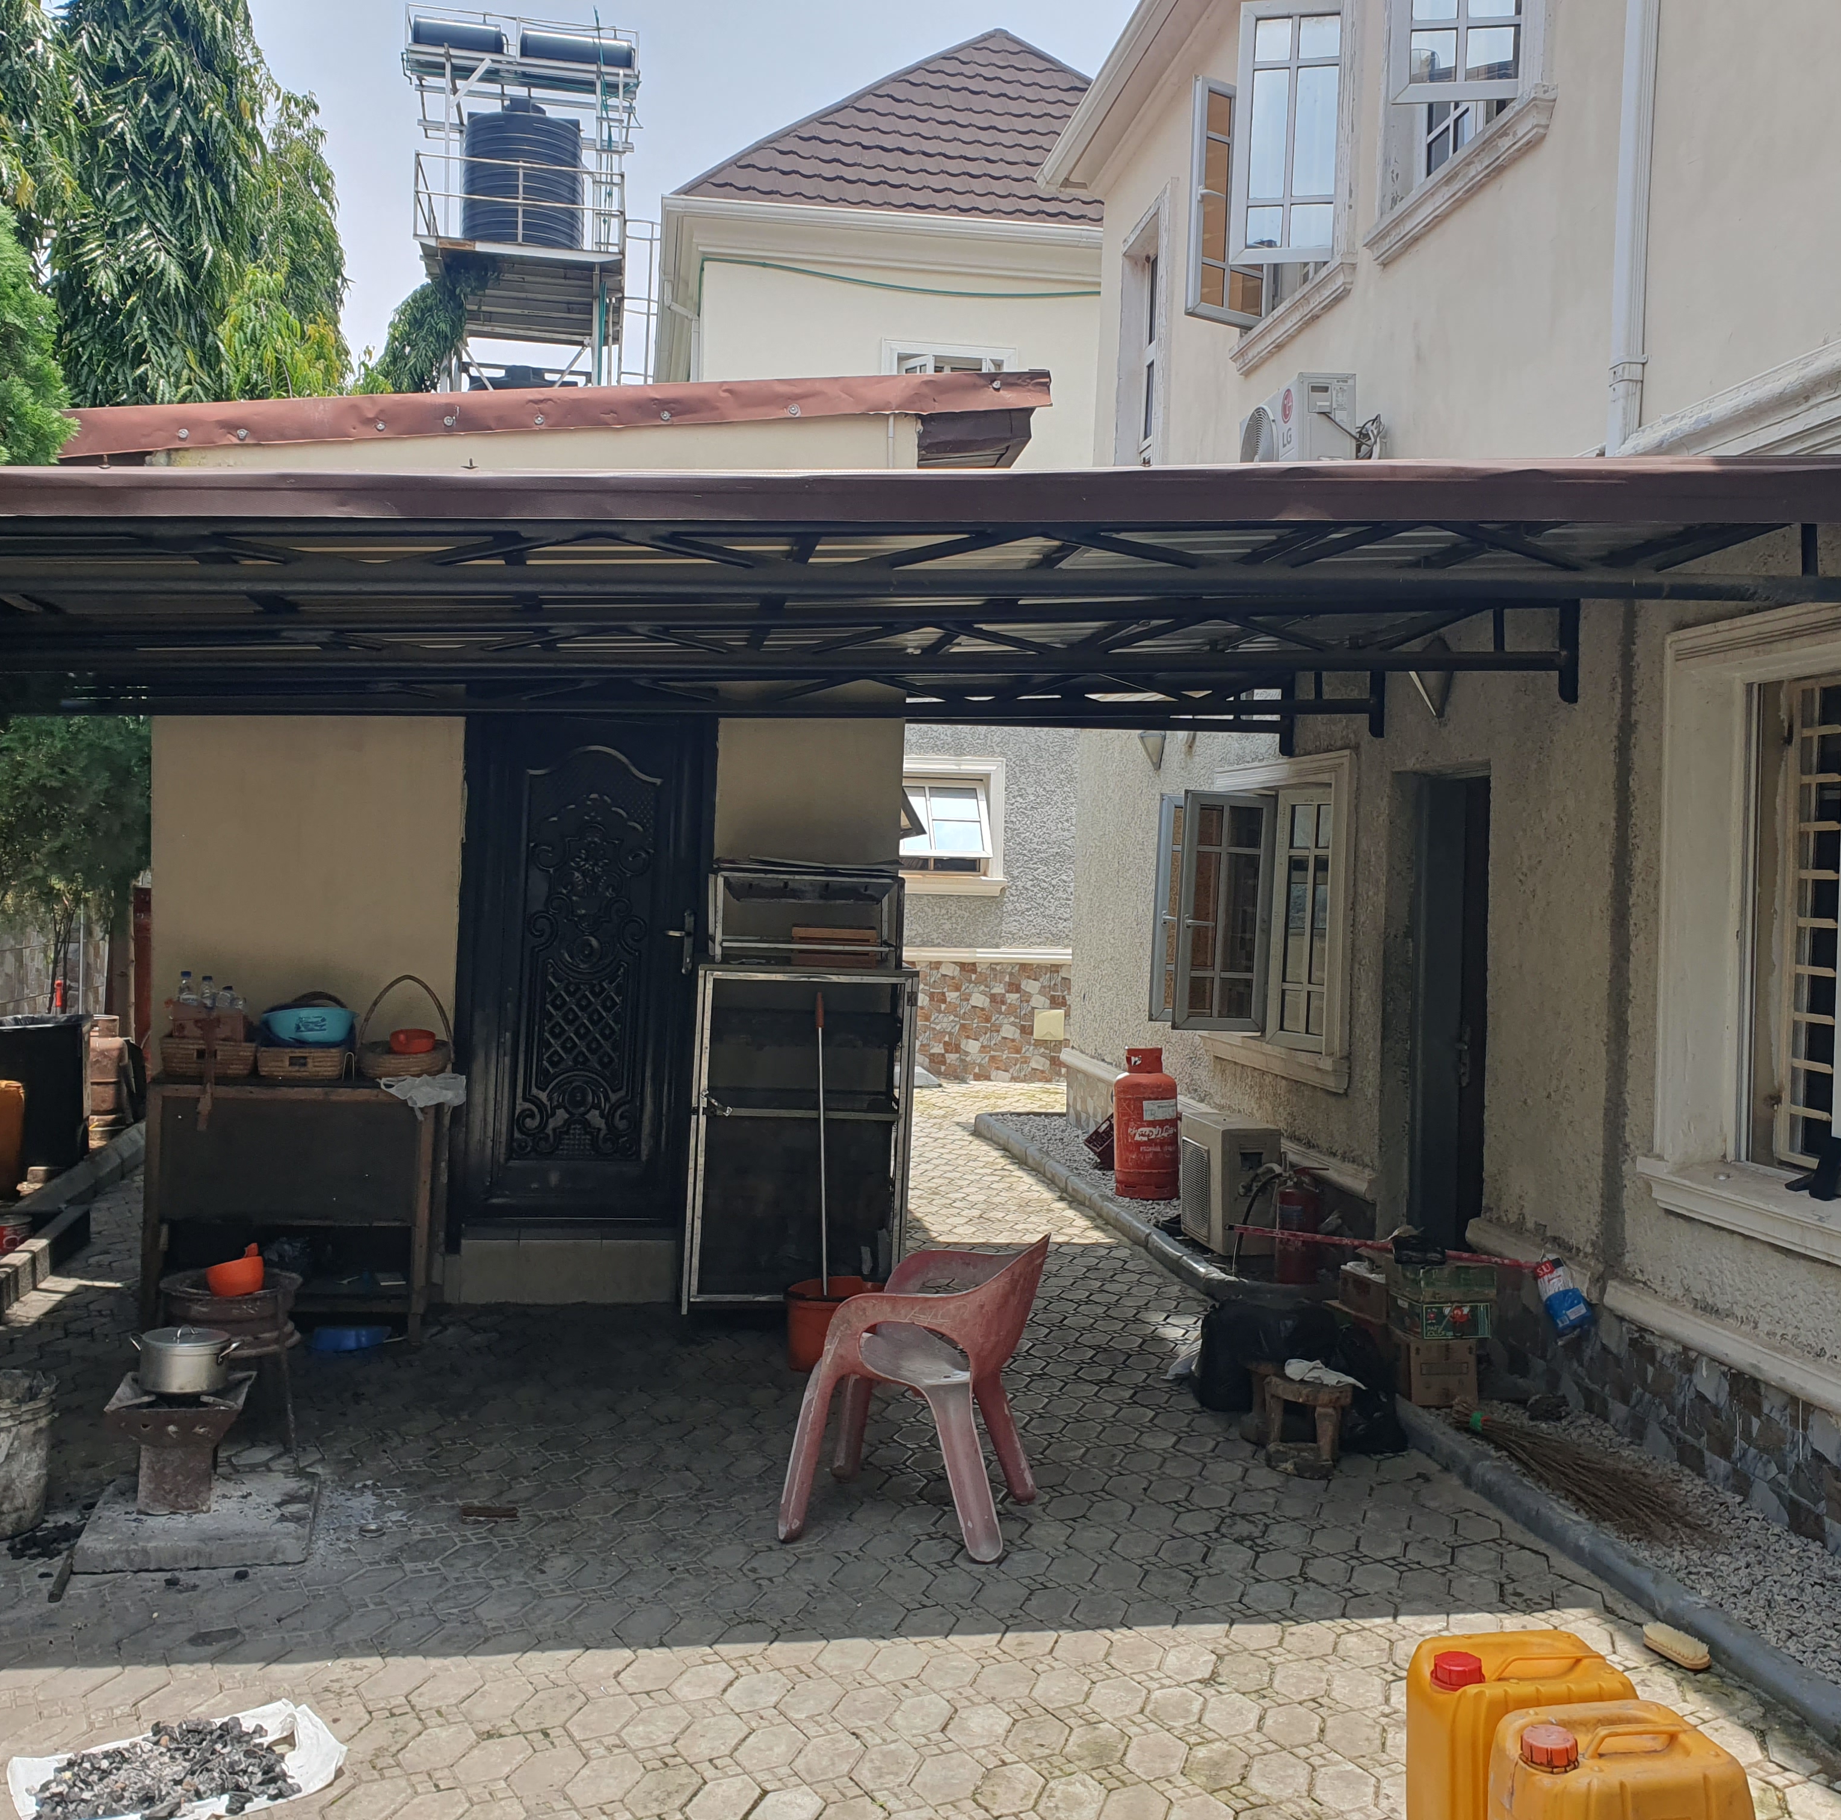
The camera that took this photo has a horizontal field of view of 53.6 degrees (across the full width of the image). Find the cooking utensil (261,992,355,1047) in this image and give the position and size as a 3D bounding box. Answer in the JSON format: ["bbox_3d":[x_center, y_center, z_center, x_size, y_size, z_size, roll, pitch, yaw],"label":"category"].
[{"bbox_3d":[-2.184,0.393,6.497,0.335,0.180,0.330,2,1,-9],"label":"cooking utensil"}]

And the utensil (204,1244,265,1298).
[{"bbox_3d":[-1.934,1.030,5.180,0.165,0.125,0.200,-15,-8,26],"label":"utensil"}]

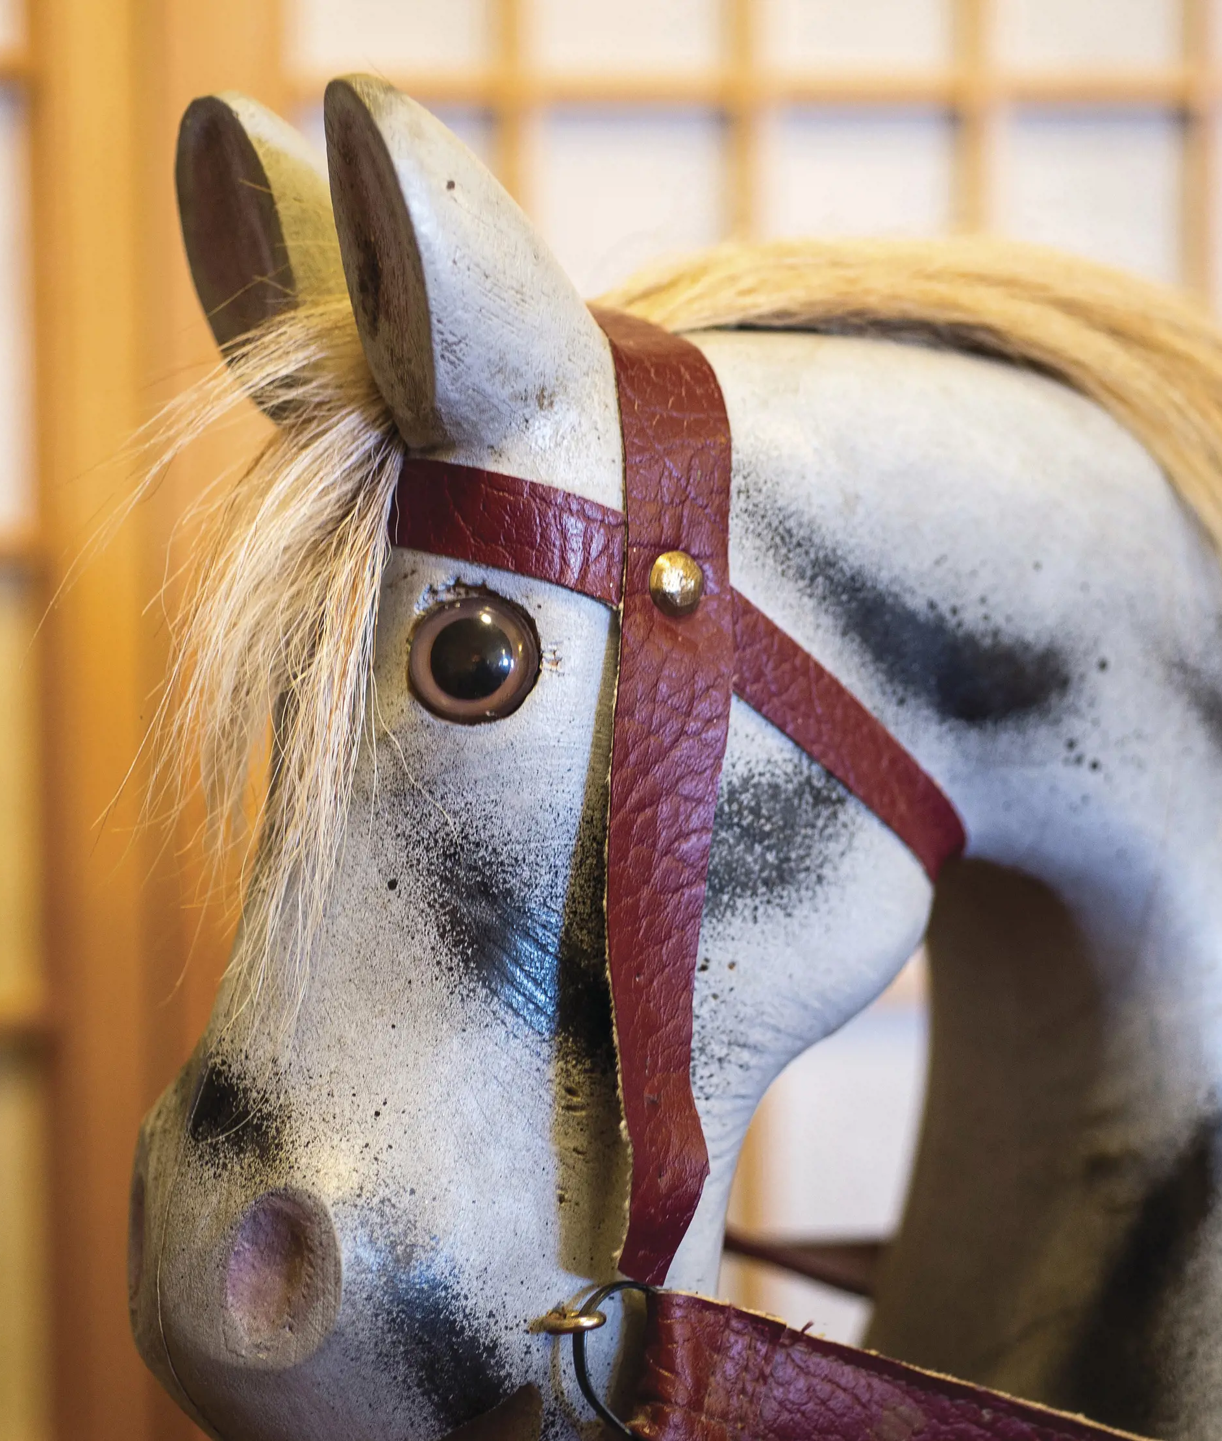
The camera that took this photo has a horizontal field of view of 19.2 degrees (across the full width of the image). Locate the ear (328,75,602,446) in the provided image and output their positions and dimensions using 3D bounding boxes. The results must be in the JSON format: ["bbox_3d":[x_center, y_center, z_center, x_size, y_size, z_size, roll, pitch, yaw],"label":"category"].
[{"bbox_3d":[-0.029,-0.094,0.750,0.045,0.080,0.040,-13,8,-25],"label":"ear"}]

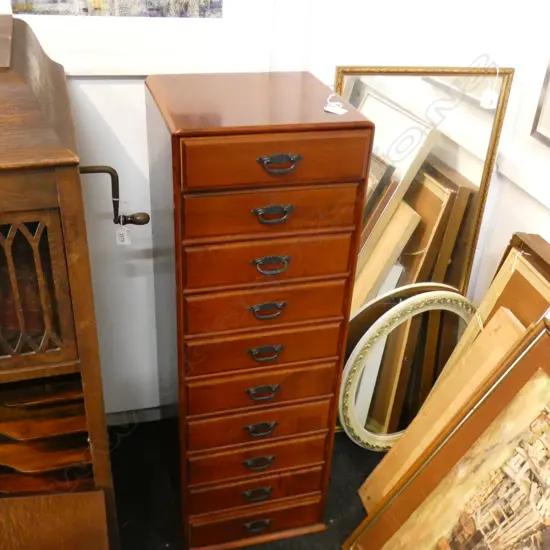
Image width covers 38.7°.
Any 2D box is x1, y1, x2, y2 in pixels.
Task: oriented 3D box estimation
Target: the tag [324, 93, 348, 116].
[{"bbox_3d":[0.132,-0.375,1.709,0.055,0.018,0.095,-6,31,-15],"label":"tag"}]

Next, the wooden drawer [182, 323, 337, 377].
[{"bbox_3d":[-0.055,0.100,1.855,0.351,0.096,0.280,-6,33,-15],"label":"wooden drawer"}]

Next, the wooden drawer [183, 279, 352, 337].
[{"bbox_3d":[-0.049,0.003,1.794,0.351,0.101,0.280,-6,33,-15],"label":"wooden drawer"}]

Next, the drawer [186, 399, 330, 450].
[{"bbox_3d":[-0.076,0.291,2.063,0.370,0.103,0.330,-6,31,-15],"label":"drawer"}]

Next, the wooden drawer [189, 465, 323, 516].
[{"bbox_3d":[-0.085,0.489,2.175,0.370,0.103,0.330,-6,31,-15],"label":"wooden drawer"}]

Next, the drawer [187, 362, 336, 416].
[{"bbox_3d":[-0.060,0.197,1.915,0.351,0.098,0.280,-6,33,-15],"label":"drawer"}]

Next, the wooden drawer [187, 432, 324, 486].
[{"bbox_3d":[-0.071,0.389,2.034,0.351,0.093,0.280,-6,33,-15],"label":"wooden drawer"}]

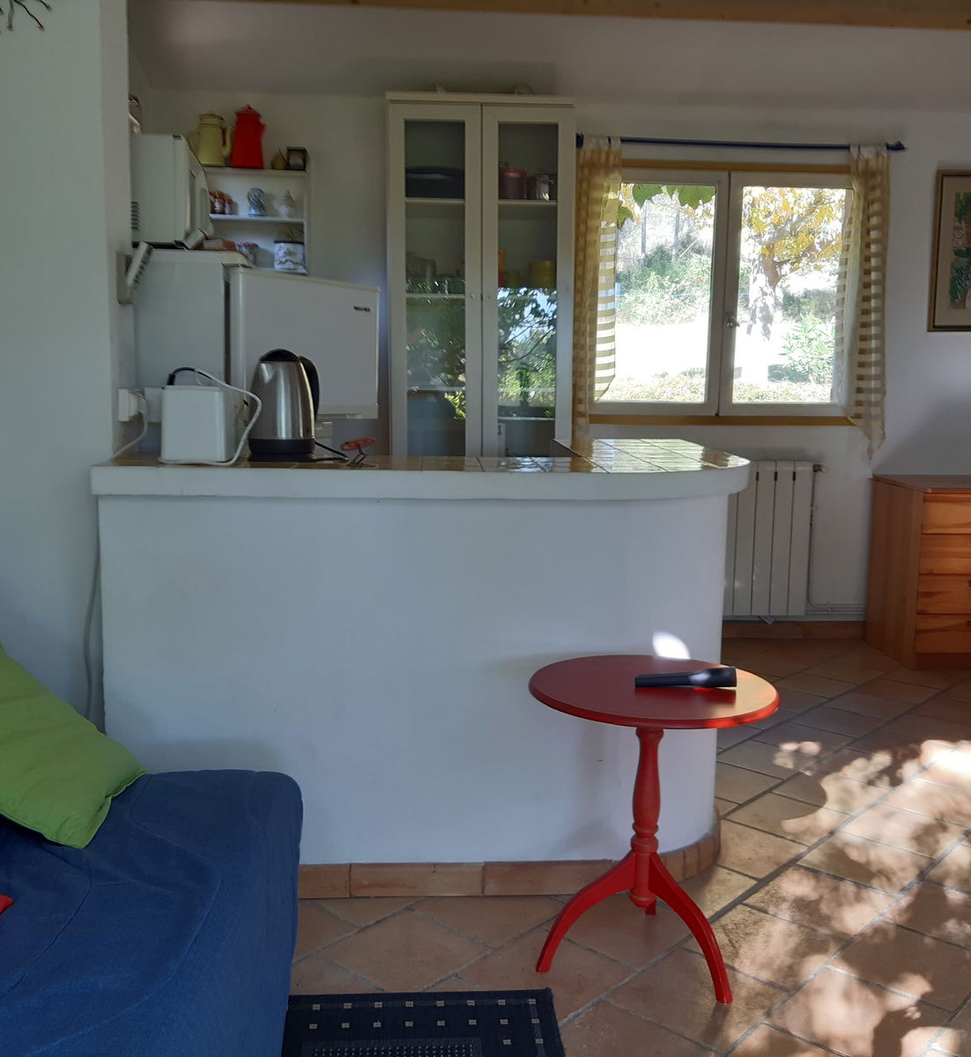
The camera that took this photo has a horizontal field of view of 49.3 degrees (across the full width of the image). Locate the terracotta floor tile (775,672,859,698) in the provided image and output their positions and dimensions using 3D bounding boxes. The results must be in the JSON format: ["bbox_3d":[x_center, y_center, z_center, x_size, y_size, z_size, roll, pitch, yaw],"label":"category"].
[{"bbox_3d":[1.318,0.632,4.217,0.248,0.015,0.248,7,10,41],"label":"terracotta floor tile"}]

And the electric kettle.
[{"bbox_3d":[-0.456,-0.284,2.423,0.155,0.246,0.200,5,9,27],"label":"electric kettle"}]

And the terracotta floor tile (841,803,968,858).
[{"bbox_3d":[1.113,0.804,2.800,0.244,0.015,0.252,7,10,42],"label":"terracotta floor tile"}]

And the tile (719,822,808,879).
[{"bbox_3d":[0.653,0.803,2.637,0.242,0.012,0.250,8,11,42],"label":"tile"}]

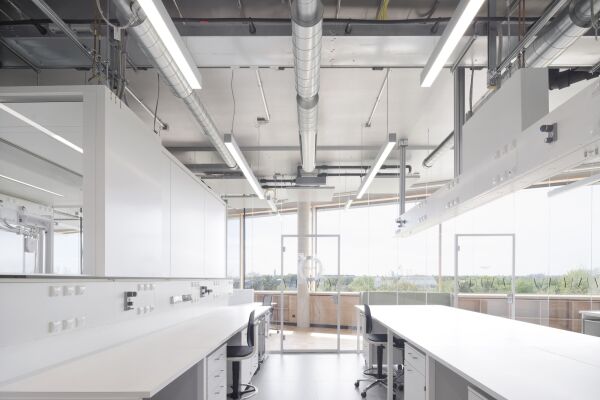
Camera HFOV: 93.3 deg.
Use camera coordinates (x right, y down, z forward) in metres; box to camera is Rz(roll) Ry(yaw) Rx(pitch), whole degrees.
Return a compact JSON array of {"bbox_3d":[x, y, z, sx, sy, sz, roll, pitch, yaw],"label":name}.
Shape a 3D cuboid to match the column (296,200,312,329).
[{"bbox_3d":[0.105,1.740,7.800,0.370,3.500,0.370,0,0,0],"label":"column"}]

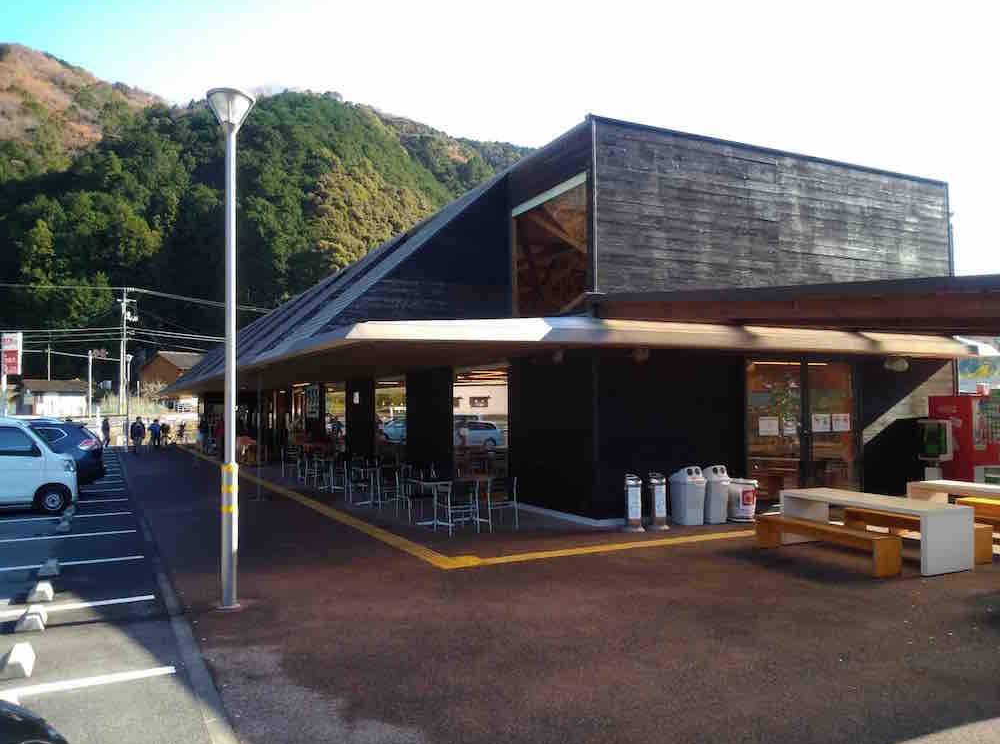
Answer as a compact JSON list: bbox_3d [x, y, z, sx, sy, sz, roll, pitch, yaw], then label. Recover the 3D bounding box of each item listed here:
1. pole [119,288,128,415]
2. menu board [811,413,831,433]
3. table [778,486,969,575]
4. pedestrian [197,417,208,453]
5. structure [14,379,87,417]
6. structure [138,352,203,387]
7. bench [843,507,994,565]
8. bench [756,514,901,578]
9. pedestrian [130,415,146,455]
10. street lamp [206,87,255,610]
[{"bbox_3d":[-29.887,-1.629,62.000,0.400,10.163,0.400,1,-3,-27],"label":"pole"},{"bbox_3d":[6.504,1.042,15.779,0.510,0.350,0.030,0,-3,-27],"label":"menu board"},{"bbox_3d":[4.678,1.964,9.865,0.794,0.721,2.235,0,-2,-23],"label":"table"},{"bbox_3d":[-12.884,2.704,33.838,0.500,1.640,0.340,0,-2,-21],"label":"pedestrian"},{"bbox_3d":[-44.275,2.616,77.000,6.702,3.653,5.000,1,-3,-27],"label":"structure"},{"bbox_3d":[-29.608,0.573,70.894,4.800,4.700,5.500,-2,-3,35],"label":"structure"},{"bbox_3d":[5.465,2.148,10.312,0.427,0.440,1.905,0,-3,-21],"label":"bench"},{"bbox_3d":[4.035,2.134,9.731,0.427,0.440,1.905,1,-3,-22],"label":"bench"},{"bbox_3d":[-16.427,2.849,35.451,0.580,1.680,0.360,0,-2,-25],"label":"pedestrian"},{"bbox_3d":[-2.725,-0.267,7.924,0.490,5.193,0.490,-1,-3,0],"label":"street lamp"}]

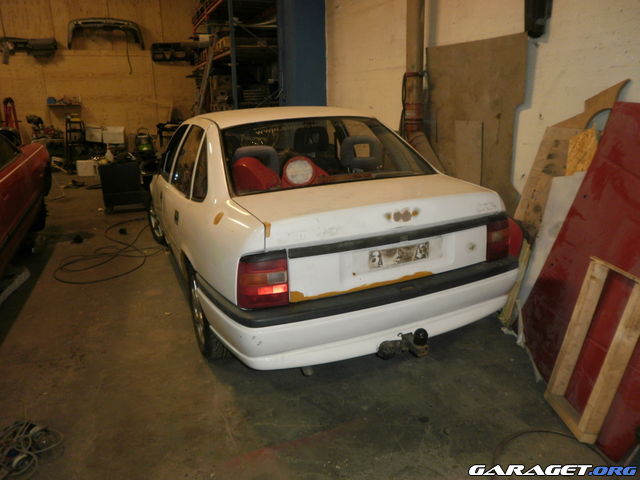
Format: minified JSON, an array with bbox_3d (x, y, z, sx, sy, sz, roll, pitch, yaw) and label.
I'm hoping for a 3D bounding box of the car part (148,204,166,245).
[{"bbox_3d":[-1.625,-0.227,5.109,0.200,0.600,0.600,-8,17,-22],"label":"car part"}]

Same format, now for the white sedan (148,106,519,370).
[{"bbox_3d":[-0.481,-0.393,4.099,1.700,1.400,4.380,-8,17,-22],"label":"white sedan"}]

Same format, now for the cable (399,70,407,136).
[{"bbox_3d":[0.764,-1.254,4.450,0.090,0.620,0.100,-7,16,-19],"label":"cable"}]

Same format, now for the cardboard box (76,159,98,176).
[{"bbox_3d":[-5.345,-1.648,11.050,0.400,0.360,0.300,-5,16,-12],"label":"cardboard box"}]

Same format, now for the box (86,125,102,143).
[{"bbox_3d":[-5.395,-2.543,11.500,0.360,0.380,0.340,-7,16,-19],"label":"box"}]

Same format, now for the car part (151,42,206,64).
[{"bbox_3d":[-3.392,-4.614,11.836,1.400,0.450,0.380,-7,16,-19],"label":"car part"}]

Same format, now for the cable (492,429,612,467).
[{"bbox_3d":[0.924,0.870,1.997,0.500,0.015,0.270,-2,15,0],"label":"cable"}]

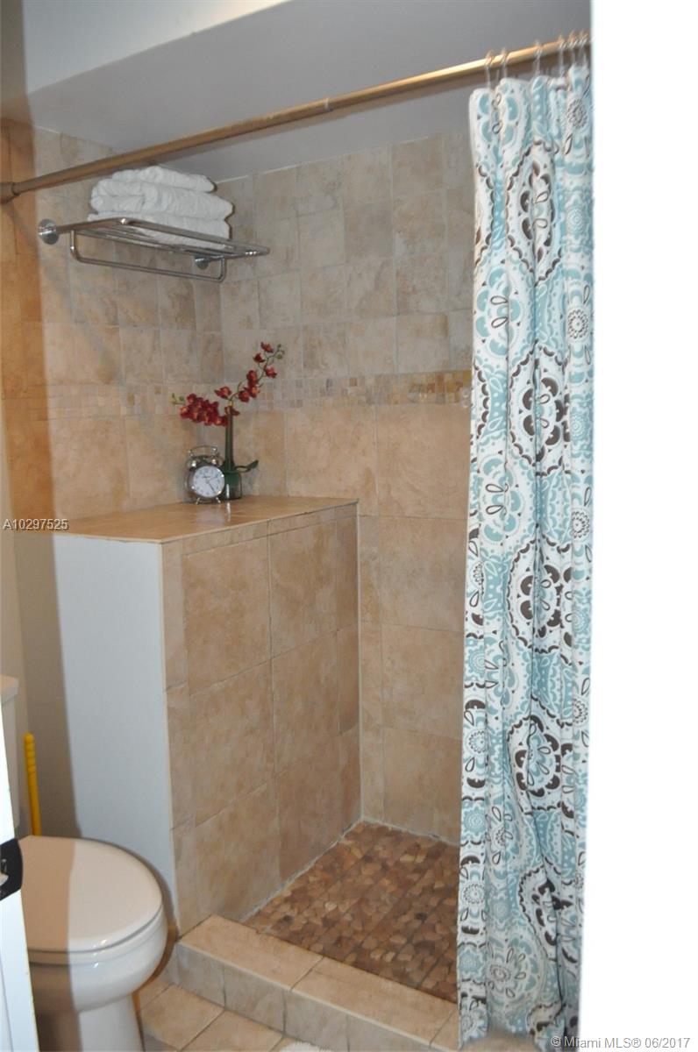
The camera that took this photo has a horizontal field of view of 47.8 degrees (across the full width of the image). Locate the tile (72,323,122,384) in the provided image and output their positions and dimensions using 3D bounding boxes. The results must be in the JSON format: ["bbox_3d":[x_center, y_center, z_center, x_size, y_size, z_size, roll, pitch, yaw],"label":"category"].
[{"bbox_3d":[-0.707,-0.481,2.208,0.010,0.159,0.166,4,10,33],"label":"tile"}]

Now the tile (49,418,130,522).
[{"bbox_3d":[-0.733,-0.160,2.190,0.012,0.270,0.319,3,9,30],"label":"tile"}]

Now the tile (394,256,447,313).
[{"bbox_3d":[0.210,-0.699,2.282,0.160,0.160,0.012,3,9,30],"label":"tile"}]

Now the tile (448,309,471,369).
[{"bbox_3d":[0.359,-0.523,2.220,0.164,0.164,0.012,3,8,31],"label":"tile"}]

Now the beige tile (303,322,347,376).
[{"bbox_3d":[-0.070,-0.552,2.473,0.164,0.164,0.012,3,8,31],"label":"beige tile"}]

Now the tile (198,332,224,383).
[{"bbox_3d":[-0.462,-0.559,2.629,0.012,0.164,0.123,3,8,31],"label":"tile"}]

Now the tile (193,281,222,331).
[{"bbox_3d":[-0.461,-0.707,2.550,0.012,0.160,0.127,3,9,31],"label":"tile"}]

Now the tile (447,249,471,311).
[{"bbox_3d":[0.351,-0.692,2.200,0.160,0.160,0.012,3,9,30],"label":"tile"}]

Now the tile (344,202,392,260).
[{"bbox_3d":[0.058,-0.851,2.284,0.157,0.143,0.010,4,10,33],"label":"tile"}]

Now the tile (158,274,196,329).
[{"bbox_3d":[-0.543,-0.702,2.480,0.012,0.164,0.164,3,8,31],"label":"tile"}]

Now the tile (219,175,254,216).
[{"bbox_3d":[-0.361,-1.032,2.530,0.145,0.135,0.010,4,10,33],"label":"tile"}]

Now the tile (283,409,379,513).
[{"bbox_3d":[-0.052,-0.198,2.463,0.327,0.327,0.012,3,9,31],"label":"tile"}]

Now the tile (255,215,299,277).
[{"bbox_3d":[-0.221,-0.874,2.463,0.168,0.157,0.010,4,10,33],"label":"tile"}]

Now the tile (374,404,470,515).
[{"bbox_3d":[0.225,-0.188,2.276,0.328,0.332,0.010,4,10,33],"label":"tile"}]

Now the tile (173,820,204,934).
[{"bbox_3d":[-0.388,0.839,1.886,0.010,0.247,0.078,4,10,33],"label":"tile"}]

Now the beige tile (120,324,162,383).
[{"bbox_3d":[-0.594,-0.490,2.251,0.012,0.149,0.154,3,9,31],"label":"beige tile"}]

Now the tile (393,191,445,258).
[{"bbox_3d":[0.206,-0.862,2.263,0.164,0.164,0.012,3,8,31],"label":"tile"}]

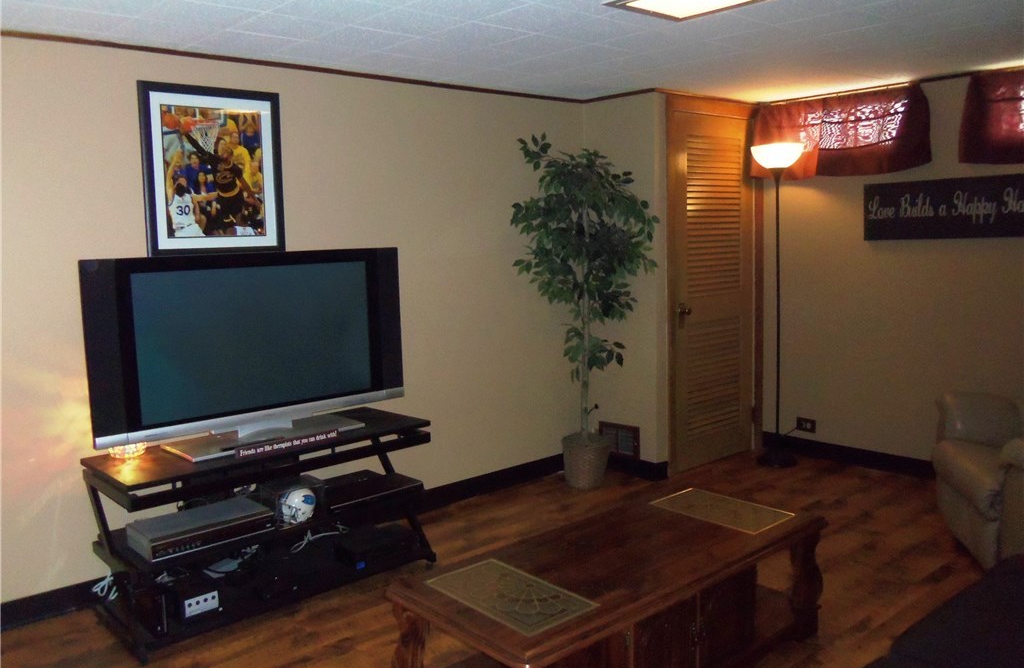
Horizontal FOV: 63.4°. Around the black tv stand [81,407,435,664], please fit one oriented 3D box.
[{"bbox_3d":[-0.937,0.708,3.257,1.206,0.600,0.518,-7,9,-40],"label":"black tv stand"}]

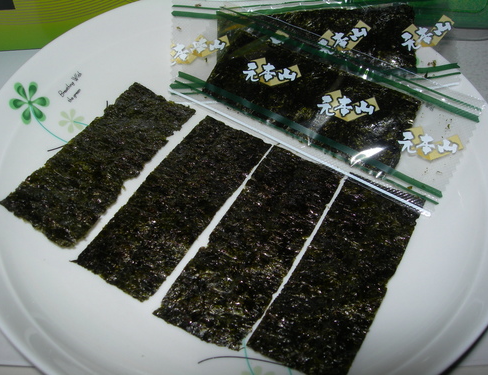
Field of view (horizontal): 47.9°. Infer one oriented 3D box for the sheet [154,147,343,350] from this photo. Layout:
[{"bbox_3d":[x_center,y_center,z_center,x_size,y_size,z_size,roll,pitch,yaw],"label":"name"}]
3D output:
[{"bbox_3d":[0.006,0.019,0.218,0.035,0.004,0.091,25,57,16],"label":"sheet"}]

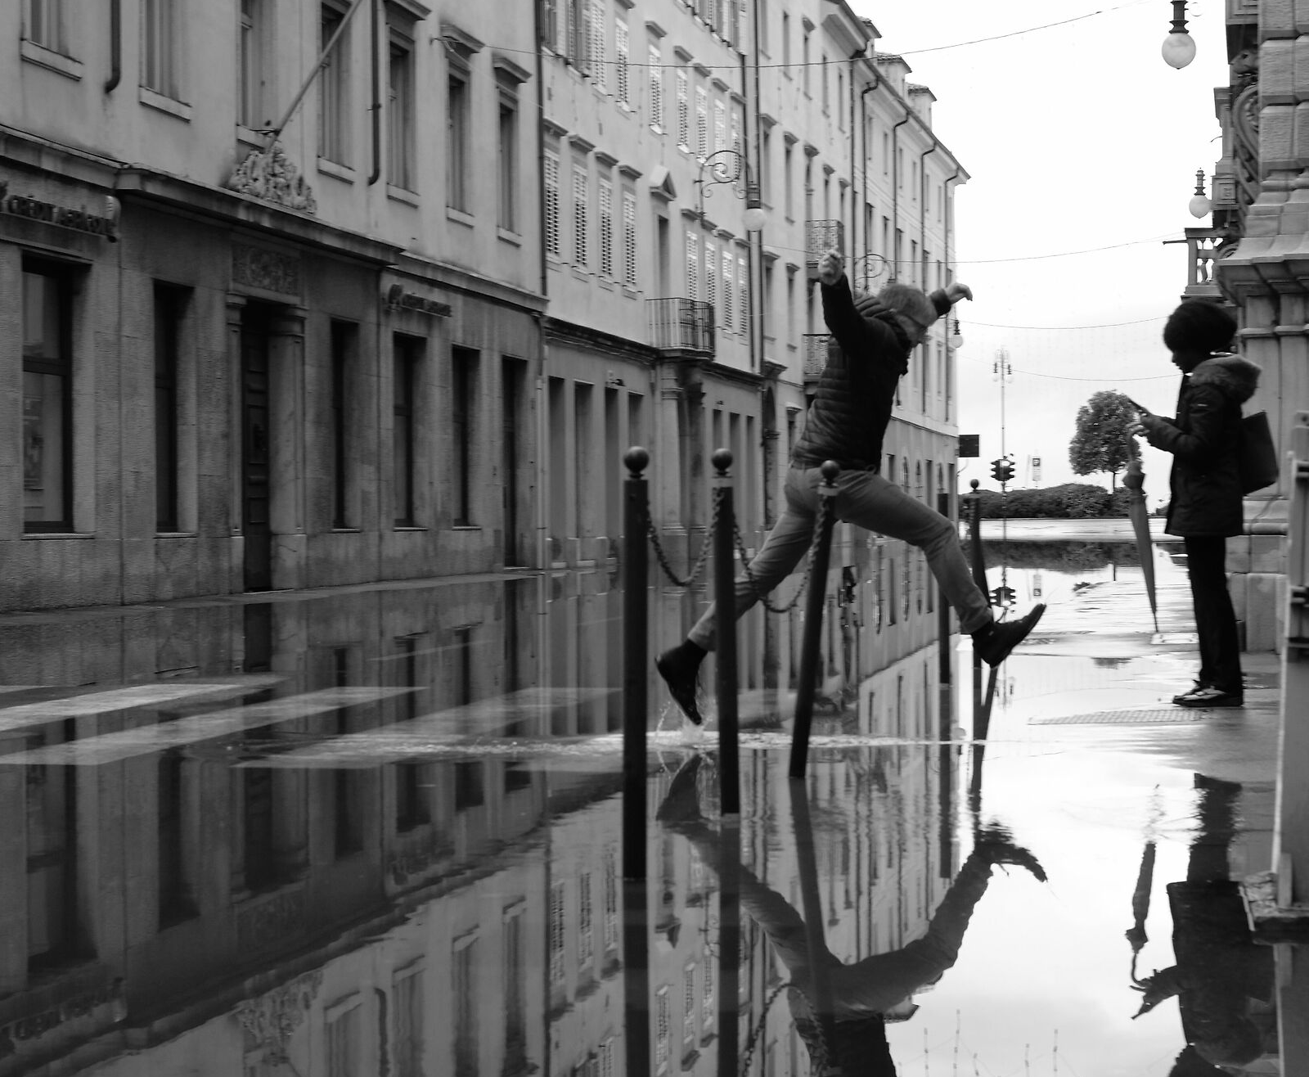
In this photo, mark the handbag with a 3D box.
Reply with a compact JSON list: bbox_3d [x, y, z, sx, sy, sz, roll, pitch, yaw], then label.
[{"bbox_3d":[2.521,-0.362,12.500,0.320,0.310,0.130,-16,0,10],"label":"handbag"}]

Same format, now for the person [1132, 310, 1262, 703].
[{"bbox_3d":[2.295,-0.147,12.300,0.530,1.720,0.500,0,1,10],"label":"person"}]

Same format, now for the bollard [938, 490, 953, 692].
[{"bbox_3d":[1.429,0.252,14.200,0.064,0.960,0.064,0,1,0],"label":"bollard"}]

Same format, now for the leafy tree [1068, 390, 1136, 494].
[{"bbox_3d":[18.726,-3.599,120.000,3.000,5.200,3.000,0,1,0],"label":"leafy tree"}]

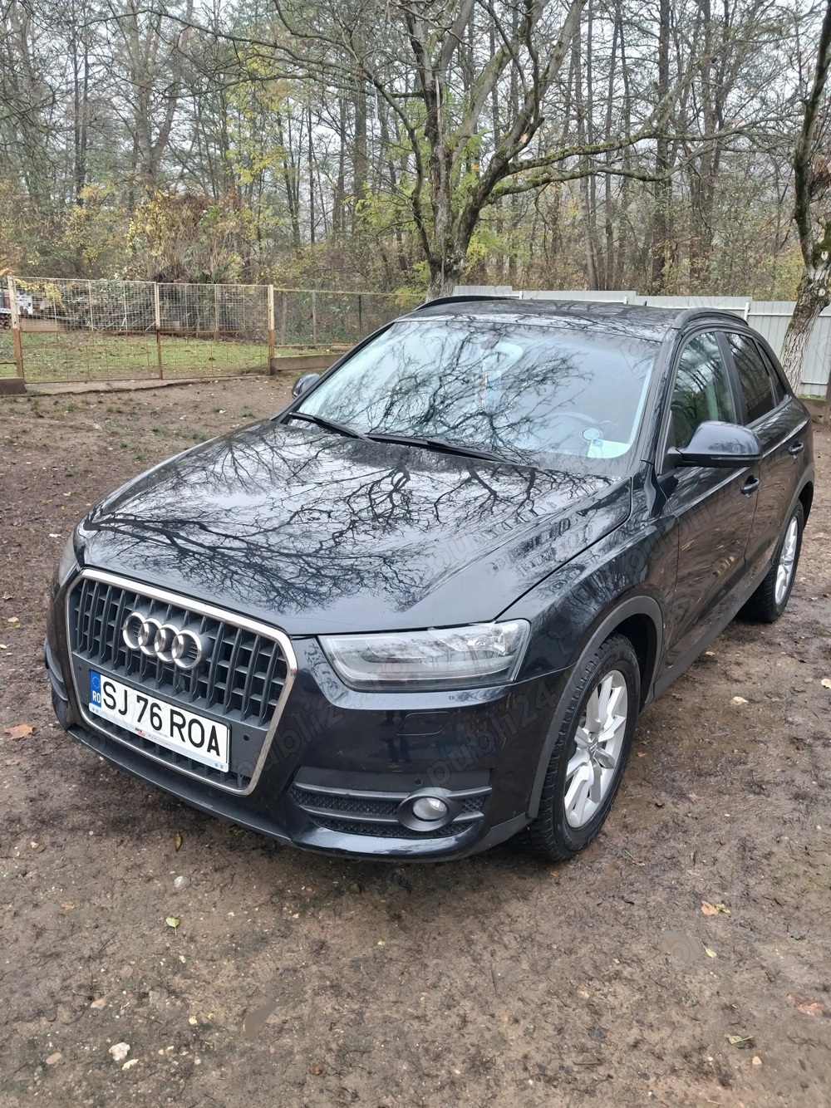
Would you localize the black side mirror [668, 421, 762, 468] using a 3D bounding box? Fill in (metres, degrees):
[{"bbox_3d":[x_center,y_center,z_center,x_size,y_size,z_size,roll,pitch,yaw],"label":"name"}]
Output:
[{"bbox_3d":[1.020,-0.374,2.915,0.255,0.150,0.155,13,19,31],"label":"black side mirror"}]

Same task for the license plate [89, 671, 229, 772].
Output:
[{"bbox_3d":[-0.669,0.425,2.217,0.530,0.120,0.020,13,16,31],"label":"license plate"}]

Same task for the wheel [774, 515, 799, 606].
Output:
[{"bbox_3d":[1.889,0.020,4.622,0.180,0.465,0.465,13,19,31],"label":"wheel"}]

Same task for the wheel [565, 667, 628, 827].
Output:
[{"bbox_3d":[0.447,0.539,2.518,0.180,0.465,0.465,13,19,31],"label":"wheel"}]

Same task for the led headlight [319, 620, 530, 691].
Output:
[{"bbox_3d":[0.019,0.229,2.005,0.410,0.155,0.340,13,19,31],"label":"led headlight"}]

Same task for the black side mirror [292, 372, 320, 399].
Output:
[{"bbox_3d":[-0.455,-0.715,3.839,0.255,0.150,0.155,13,19,31],"label":"black side mirror"}]

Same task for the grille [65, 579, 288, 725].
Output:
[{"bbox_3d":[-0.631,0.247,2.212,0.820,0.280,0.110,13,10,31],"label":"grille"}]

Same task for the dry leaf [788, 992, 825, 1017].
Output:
[{"bbox_3d":[0.913,1.050,2.026,0.079,0.018,0.056,13,19,32],"label":"dry leaf"}]

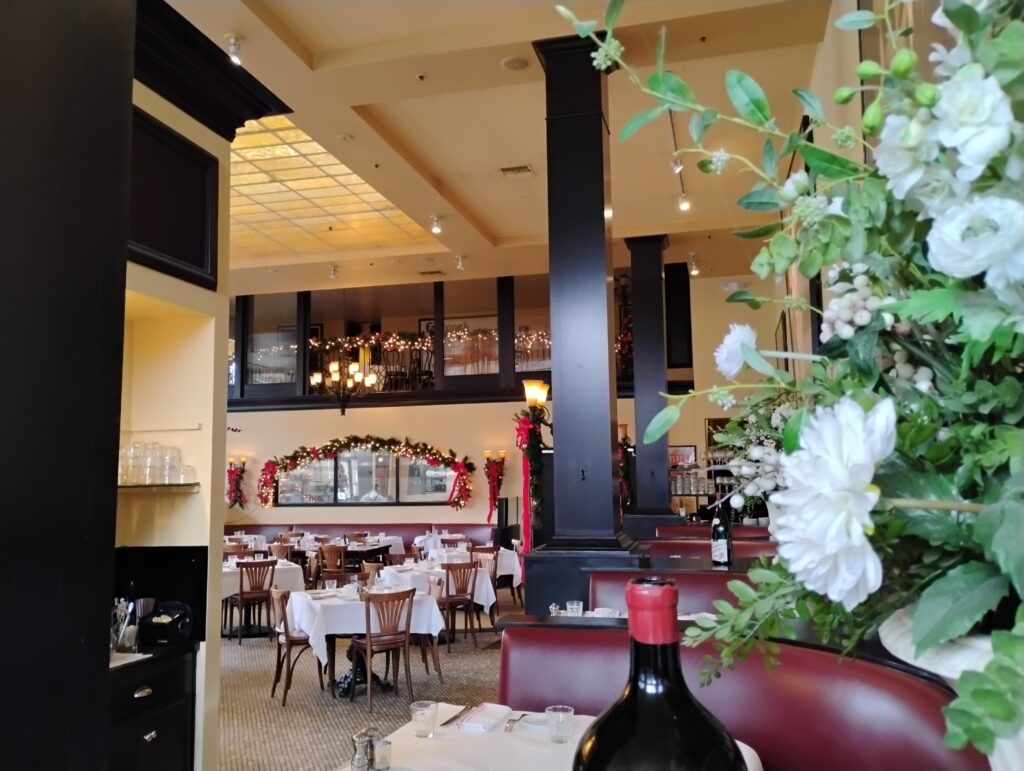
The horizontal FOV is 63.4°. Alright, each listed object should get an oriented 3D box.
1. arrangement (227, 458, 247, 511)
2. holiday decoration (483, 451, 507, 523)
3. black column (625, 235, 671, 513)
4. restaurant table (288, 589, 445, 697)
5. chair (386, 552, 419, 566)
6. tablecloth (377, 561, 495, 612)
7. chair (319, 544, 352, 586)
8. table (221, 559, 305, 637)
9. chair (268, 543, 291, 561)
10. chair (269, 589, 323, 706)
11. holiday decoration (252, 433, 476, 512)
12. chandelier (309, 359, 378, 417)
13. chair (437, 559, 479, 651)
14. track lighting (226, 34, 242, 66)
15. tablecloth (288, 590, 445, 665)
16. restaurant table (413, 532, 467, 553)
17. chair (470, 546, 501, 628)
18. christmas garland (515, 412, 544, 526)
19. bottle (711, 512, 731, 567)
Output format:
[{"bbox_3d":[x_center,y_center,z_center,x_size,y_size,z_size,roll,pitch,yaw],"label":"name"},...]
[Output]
[{"bbox_3d":[-4.828,1.741,14.590,0.290,0.900,0.220,-2,-6,14],"label":"arrangement"},{"bbox_3d":[-0.268,1.670,13.450,0.290,1.080,0.220,-2,-6,14],"label":"holiday decoration"},{"bbox_3d":[2.102,-0.152,12.603,0.600,4.110,0.600,-2,-6,14],"label":"black column"},{"bbox_3d":[-1.327,2.215,7.241,0.960,0.760,0.970,3,-7,-31],"label":"restaurant table"},{"bbox_3d":[-1.041,2.224,8.716,0.440,0.870,0.500,2,-7,-28],"label":"chair"},{"bbox_3d":[-0.776,2.079,8.478,0.900,0.460,0.900,2,-7,-27],"label":"tablecloth"},{"bbox_3d":[-2.093,2.411,10.309,0.430,0.870,0.500,-2,-6,14],"label":"chair"},{"bbox_3d":[-3.043,2.505,9.732,0.950,0.760,0.950,3,-7,-31],"label":"table"},{"bbox_3d":[-2.986,2.595,11.169,0.430,0.880,0.490,-3,-6,19],"label":"chair"},{"bbox_3d":[-1.706,2.116,6.823,0.490,0.880,0.430,3,-7,-31],"label":"chair"},{"bbox_3d":[-2.477,1.471,14.026,3.850,1.200,0.250,-2,-6,14],"label":"holiday decoration"},{"bbox_3d":[-2.163,0.026,10.646,0.830,0.730,0.830,-1,-6,0],"label":"chandelier"},{"bbox_3d":[-0.607,2.301,8.731,0.430,0.880,0.490,2,-7,-27],"label":"chair"},{"bbox_3d":[-2.083,-2.514,6.226,0.120,0.190,0.110,-7,-9,44],"label":"track lighting"},{"bbox_3d":[-1.319,2.070,7.254,0.980,0.470,1.000,3,-7,-31],"label":"tablecloth"},{"bbox_3d":[-1.081,2.712,12.738,0.740,0.760,0.740,-2,-6,14],"label":"restaurant table"},{"bbox_3d":[-0.392,2.481,10.461,0.430,0.880,0.490,1,-6,-16],"label":"chair"},{"bbox_3d":[0.137,0.633,6.325,0.190,0.860,0.250,-2,-6,14],"label":"christmas garland"},{"bbox_3d":[1.429,0.980,5.686,0.135,0.500,0.135,-5,-8,37],"label":"bottle"}]

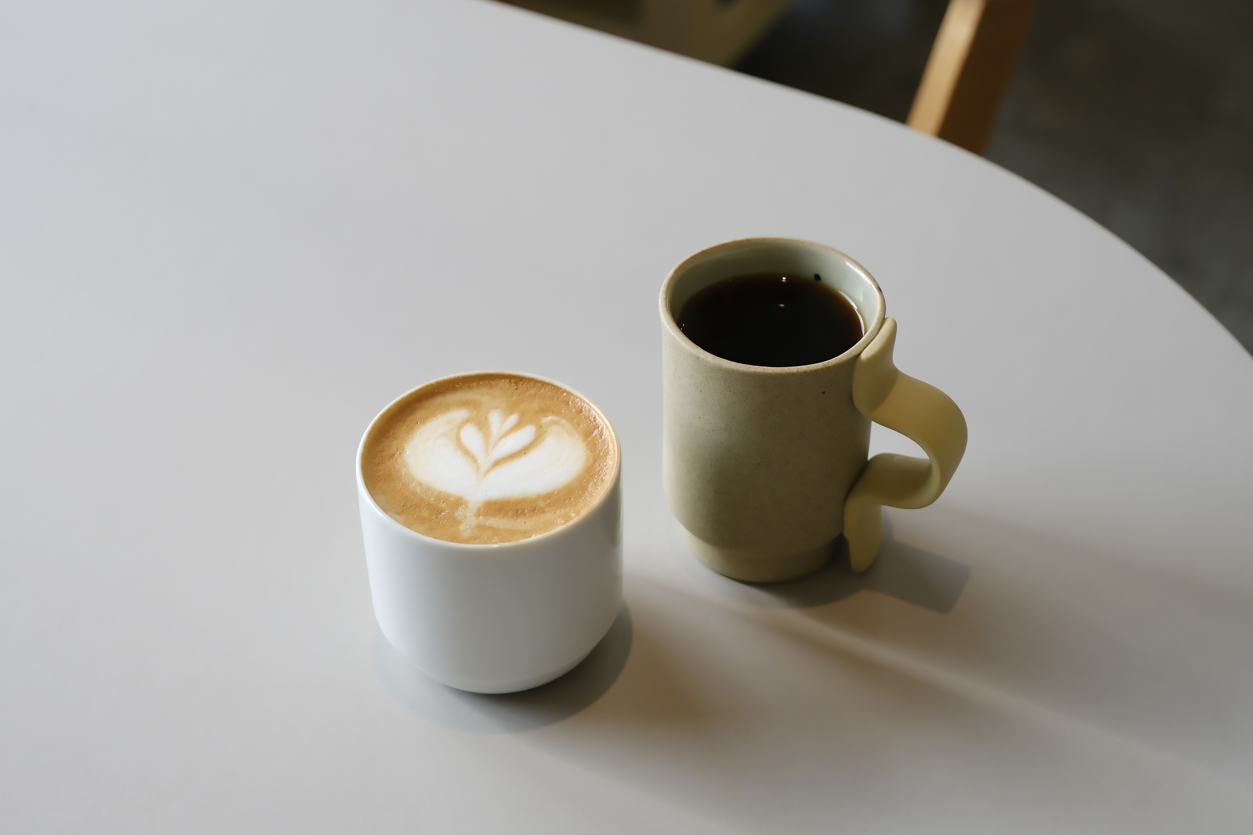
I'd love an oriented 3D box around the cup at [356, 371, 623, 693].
[{"bbox_3d":[-0.044,0.040,0.702,0.085,0.074,0.085,0,41,0],"label":"cup"}]

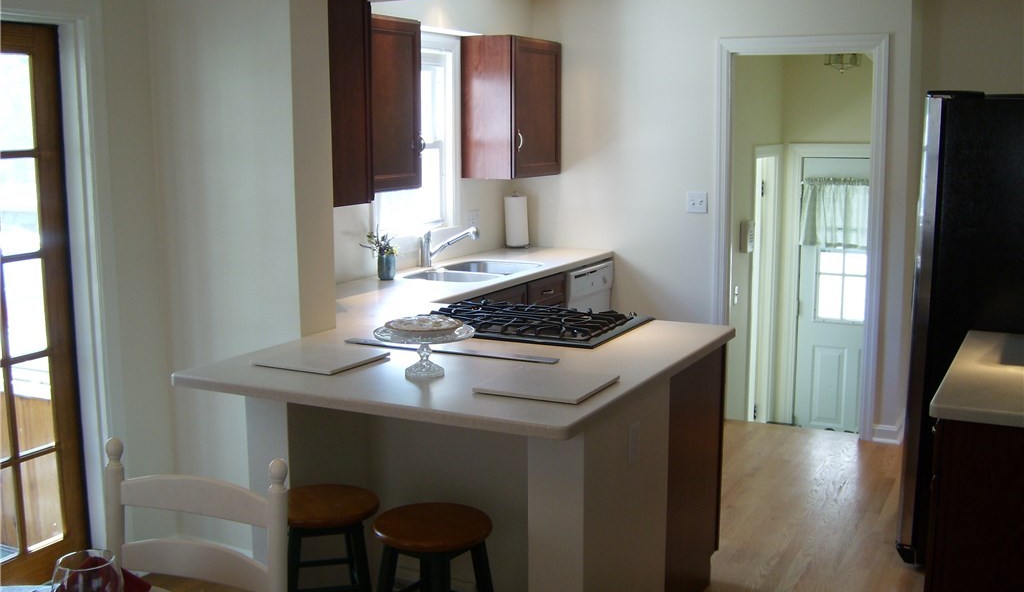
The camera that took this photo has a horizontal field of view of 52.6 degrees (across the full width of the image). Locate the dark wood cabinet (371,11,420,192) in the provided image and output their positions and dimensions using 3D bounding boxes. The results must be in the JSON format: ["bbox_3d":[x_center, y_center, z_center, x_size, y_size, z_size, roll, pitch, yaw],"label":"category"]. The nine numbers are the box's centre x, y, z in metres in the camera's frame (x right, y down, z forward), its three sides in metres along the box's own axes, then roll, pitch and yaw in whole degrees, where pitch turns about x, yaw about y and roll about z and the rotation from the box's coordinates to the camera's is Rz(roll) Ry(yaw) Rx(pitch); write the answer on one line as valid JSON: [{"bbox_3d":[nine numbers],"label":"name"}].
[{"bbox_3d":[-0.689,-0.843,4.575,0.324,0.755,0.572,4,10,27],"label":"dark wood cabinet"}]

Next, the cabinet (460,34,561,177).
[{"bbox_3d":[0.010,-1.068,5.928,0.324,0.762,0.628,4,10,27],"label":"cabinet"}]

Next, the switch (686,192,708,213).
[{"bbox_3d":[1.043,-0.524,5.828,0.120,0.113,0.016,4,10,27],"label":"switch"}]

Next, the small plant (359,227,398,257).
[{"bbox_3d":[-0.641,-0.260,5.030,0.130,0.155,0.160,4,10,27],"label":"small plant"}]

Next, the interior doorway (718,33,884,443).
[{"bbox_3d":[1.554,-0.317,5.663,0.884,2.119,0.140,4,10,27],"label":"interior doorway"}]

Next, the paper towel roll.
[{"bbox_3d":[0.033,-0.427,6.184,0.137,0.310,0.137,0,9,0],"label":"paper towel roll"}]

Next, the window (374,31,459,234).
[{"bbox_3d":[-0.501,-0.847,5.354,0.100,1.030,0.875,4,10,27],"label":"window"}]

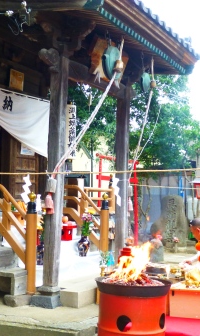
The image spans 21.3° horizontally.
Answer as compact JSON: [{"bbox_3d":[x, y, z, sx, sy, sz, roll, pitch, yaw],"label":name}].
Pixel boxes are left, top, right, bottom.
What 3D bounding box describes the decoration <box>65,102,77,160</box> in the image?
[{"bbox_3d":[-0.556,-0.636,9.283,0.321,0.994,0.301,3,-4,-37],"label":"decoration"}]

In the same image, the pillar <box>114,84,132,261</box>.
[{"bbox_3d":[0.380,0.205,8.561,0.214,3.136,0.214,-1,-3,26],"label":"pillar"}]

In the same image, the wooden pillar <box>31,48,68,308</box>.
[{"bbox_3d":[-0.606,0.091,6.623,0.292,3.158,0.311,-1,-3,26],"label":"wooden pillar"}]

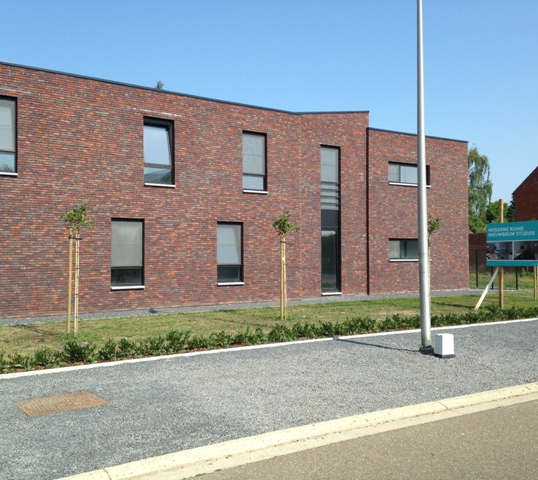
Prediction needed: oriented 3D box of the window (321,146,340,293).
[{"bbox_3d":[2.287,-0.748,22.632,0.934,5.470,0.140,1,-1,-34],"label":"window"}]

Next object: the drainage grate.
[{"bbox_3d":[-2.314,1.836,6.794,0.870,0.040,0.700,1,-1,-37],"label":"drainage grate"}]

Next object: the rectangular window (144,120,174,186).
[{"bbox_3d":[-3.243,-2.590,17.995,0.987,1.952,0.140,1,-1,-37],"label":"rectangular window"}]

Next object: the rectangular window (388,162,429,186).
[{"bbox_3d":[5.649,-2.591,24.545,2.257,0.895,0.150,1,-1,-31],"label":"rectangular window"}]

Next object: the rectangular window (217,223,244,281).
[{"bbox_3d":[-1.240,0.413,19.467,0.983,1.945,0.140,1,-1,-37],"label":"rectangular window"}]

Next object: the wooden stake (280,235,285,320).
[{"bbox_3d":[0.329,0.923,15.047,0.070,2.119,0.070,0,-1,0],"label":"wooden stake"}]

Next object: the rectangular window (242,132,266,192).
[{"bbox_3d":[-0.473,-2.550,20.101,0.971,1.957,0.140,1,-1,-37],"label":"rectangular window"}]

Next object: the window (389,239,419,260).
[{"bbox_3d":[5.649,0.411,24.482,2.268,0.880,0.150,1,-1,-31],"label":"window"}]

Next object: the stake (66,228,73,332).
[{"bbox_3d":[-4.148,0.853,12.723,0.065,2.174,0.065,1,-2,0],"label":"stake"}]

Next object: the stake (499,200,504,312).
[{"bbox_3d":[5.795,0.396,15.175,0.078,2.820,0.078,1,-1,-36],"label":"stake"}]

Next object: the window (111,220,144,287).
[{"bbox_3d":[-4.014,0.374,17.357,0.995,1.932,0.140,1,-1,-37],"label":"window"}]

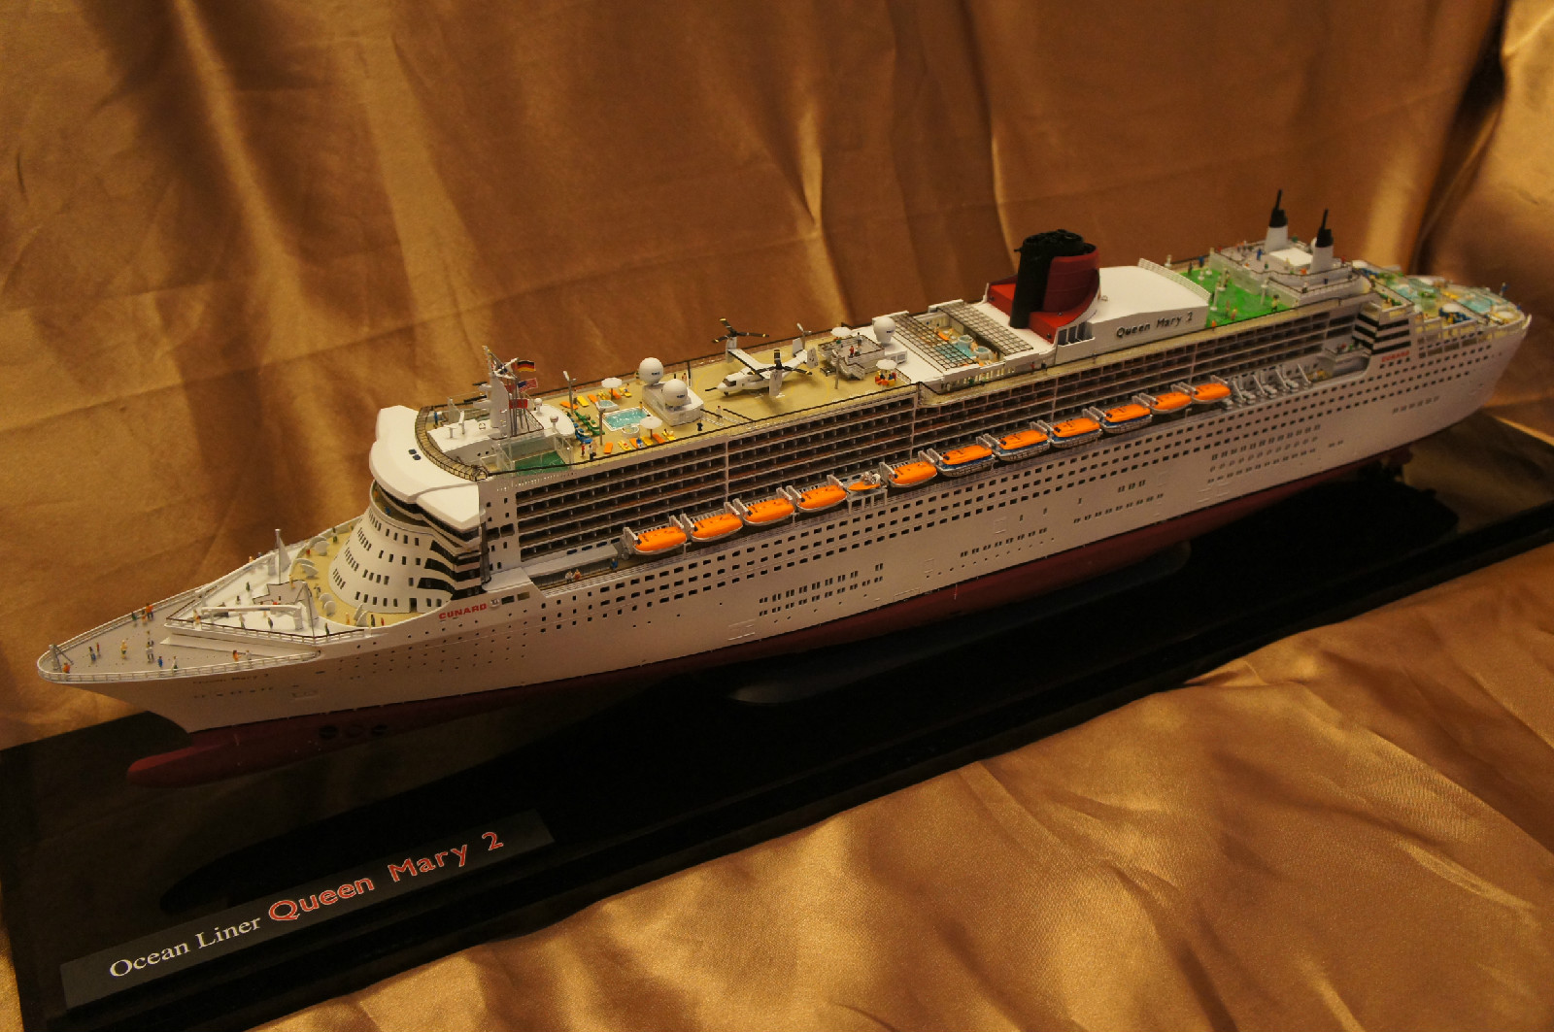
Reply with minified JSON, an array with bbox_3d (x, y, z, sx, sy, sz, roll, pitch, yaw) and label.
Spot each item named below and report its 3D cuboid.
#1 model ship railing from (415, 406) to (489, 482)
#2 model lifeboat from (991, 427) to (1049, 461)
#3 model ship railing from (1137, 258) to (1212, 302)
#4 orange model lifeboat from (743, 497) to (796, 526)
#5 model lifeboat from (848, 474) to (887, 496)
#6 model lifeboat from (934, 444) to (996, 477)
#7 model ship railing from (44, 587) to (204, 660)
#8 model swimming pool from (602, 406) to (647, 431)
[{"bbox_3d":[-0.145,-0.030,0.618,0.018,0.004,0.072,-15,36,-24],"label":"model ship railing"},{"bbox_3d":[0.124,-0.036,0.724,0.033,0.011,0.013,-15,36,-24],"label":"model lifeboat"},{"bbox_3d":[0.213,-0.127,0.759,0.003,0.007,0.056,-15,35,-24],"label":"model ship railing"},{"bbox_3d":[-0.003,-0.001,0.641,0.025,0.009,0.011,-15,35,-24],"label":"orange model lifeboat"},{"bbox_3d":[0.042,-0.015,0.657,0.019,0.007,0.007,-15,35,-24],"label":"model lifeboat"},{"bbox_3d":[0.094,-0.028,0.711,0.033,0.011,0.013,-15,36,-24],"label":"model lifeboat"},{"bbox_3d":[-0.269,0.043,0.590,0.004,0.004,0.070,26,39,34],"label":"model ship railing"},{"bbox_3d":[-0.069,-0.045,0.656,0.022,0.002,0.016,-15,36,-24],"label":"model swimming pool"}]

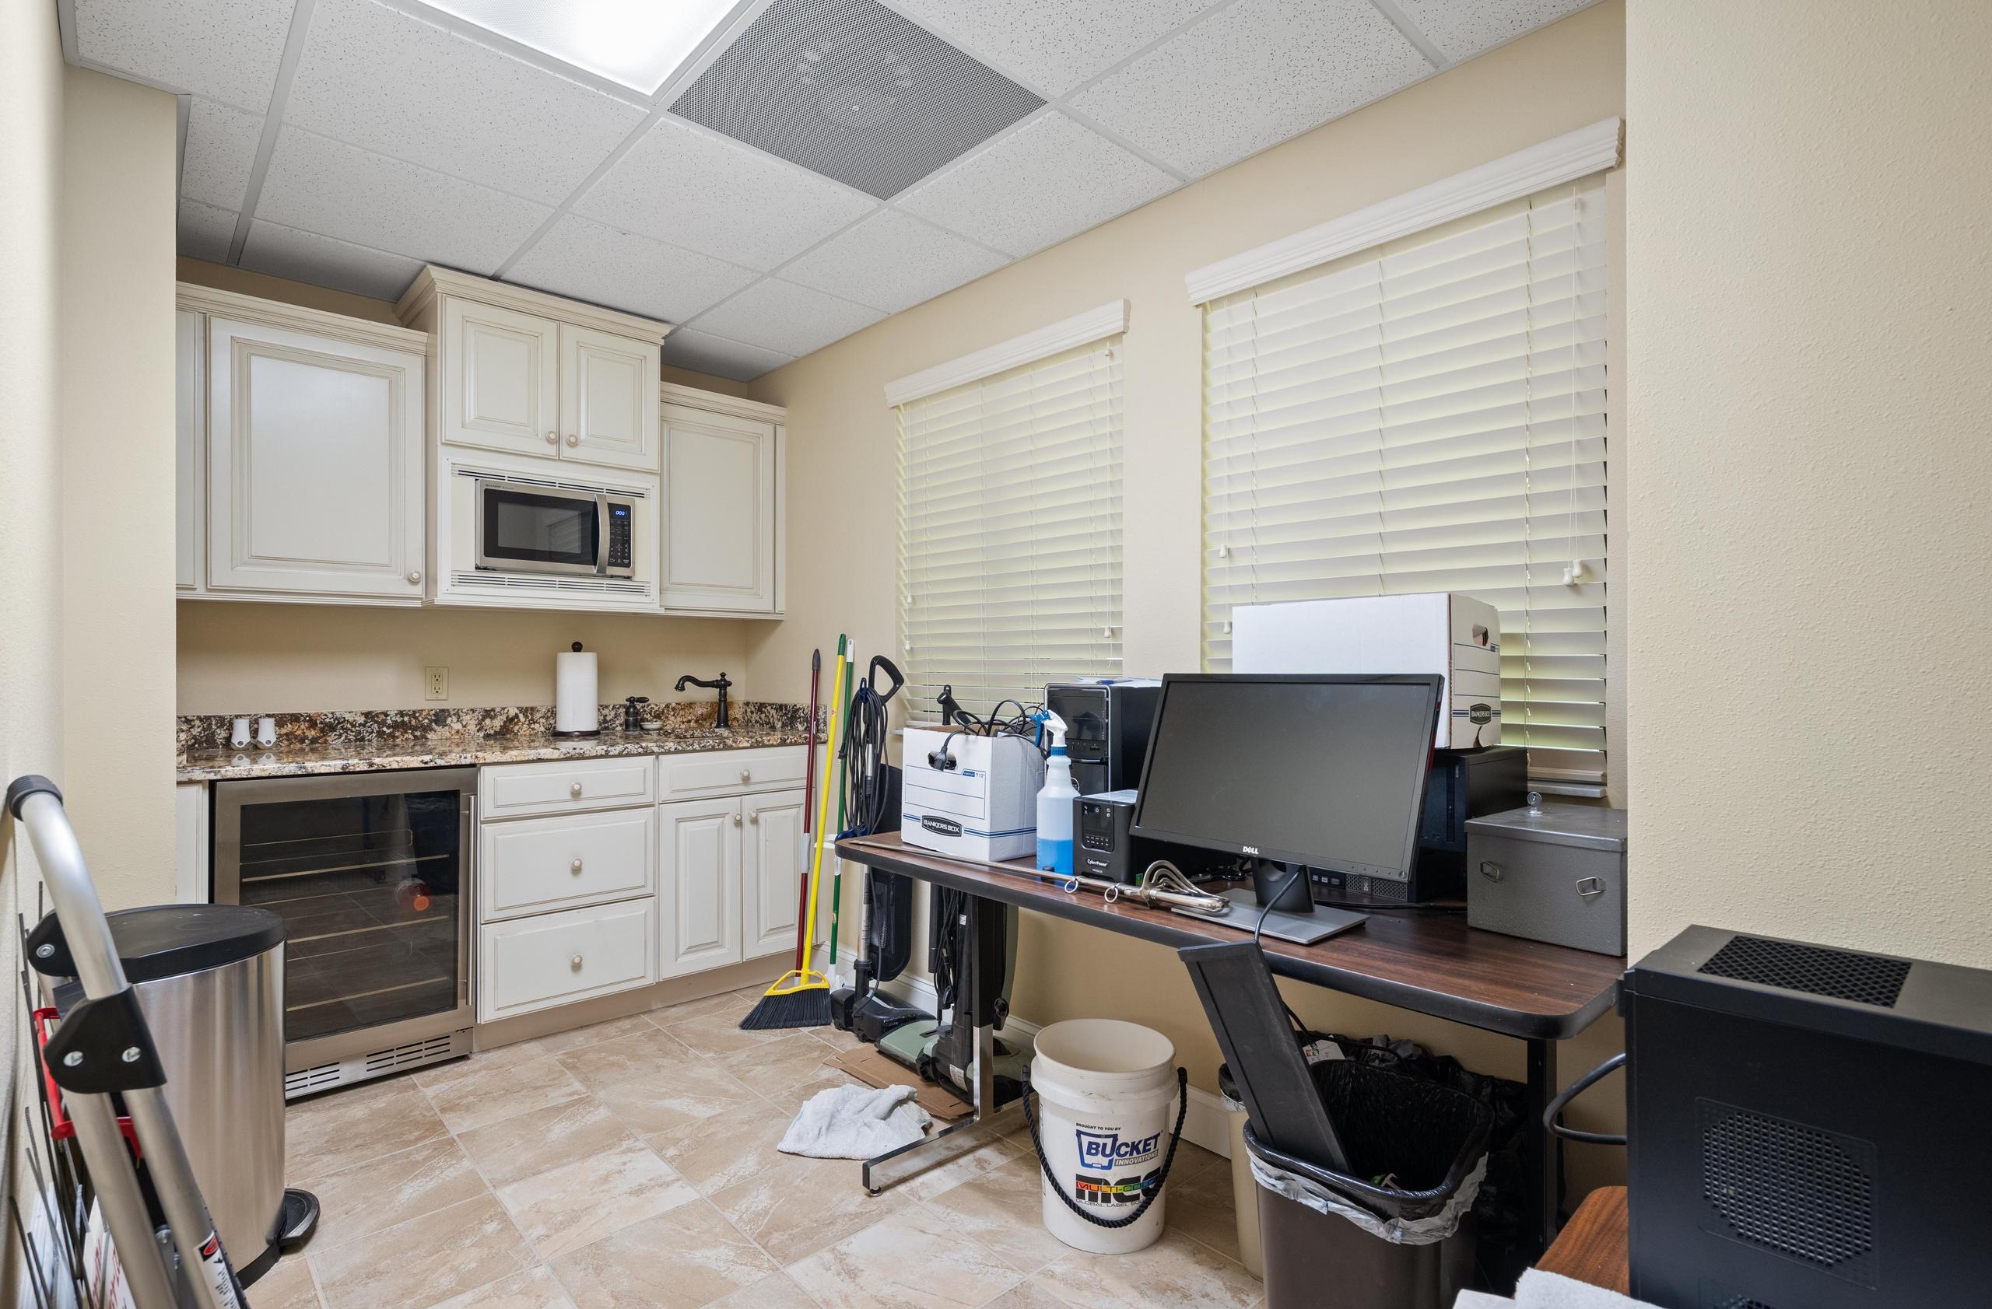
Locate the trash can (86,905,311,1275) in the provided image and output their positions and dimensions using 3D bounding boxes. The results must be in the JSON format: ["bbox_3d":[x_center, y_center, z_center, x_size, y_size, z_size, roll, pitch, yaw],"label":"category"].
[{"bbox_3d":[-1.557,0.850,1.826,0.405,0.660,0.415,0,-1,-43],"label":"trash can"}]

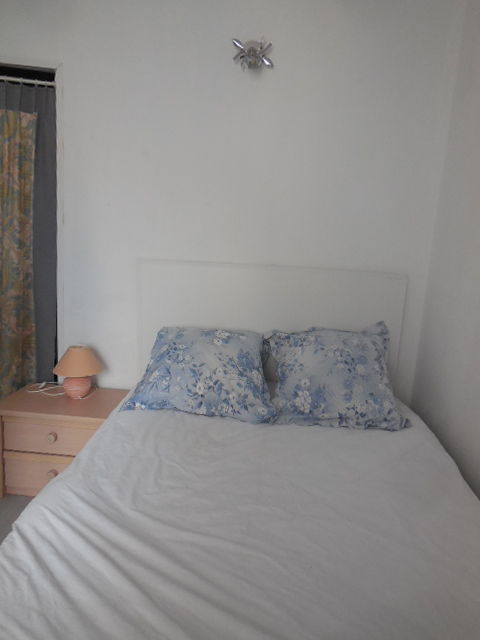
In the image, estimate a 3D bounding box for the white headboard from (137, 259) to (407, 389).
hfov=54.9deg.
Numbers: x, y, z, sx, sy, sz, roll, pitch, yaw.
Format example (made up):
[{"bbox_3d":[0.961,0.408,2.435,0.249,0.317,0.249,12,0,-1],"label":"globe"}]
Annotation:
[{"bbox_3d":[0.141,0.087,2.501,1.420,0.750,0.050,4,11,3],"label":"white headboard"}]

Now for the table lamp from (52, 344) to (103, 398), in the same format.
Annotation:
[{"bbox_3d":[-0.853,0.277,2.455,0.280,0.275,0.280,4,11,3],"label":"table lamp"}]

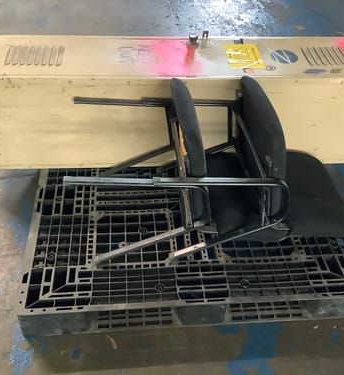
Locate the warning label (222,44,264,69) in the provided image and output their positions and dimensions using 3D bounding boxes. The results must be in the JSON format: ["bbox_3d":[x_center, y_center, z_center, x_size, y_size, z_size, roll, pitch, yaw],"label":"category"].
[{"bbox_3d":[0.298,-0.544,1.853,0.142,0.004,0.207,-1,44,-5],"label":"warning label"}]

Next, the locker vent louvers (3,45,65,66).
[{"bbox_3d":[-0.543,-0.525,1.783,0.222,0.010,0.166,-1,44,-5],"label":"locker vent louvers"}]

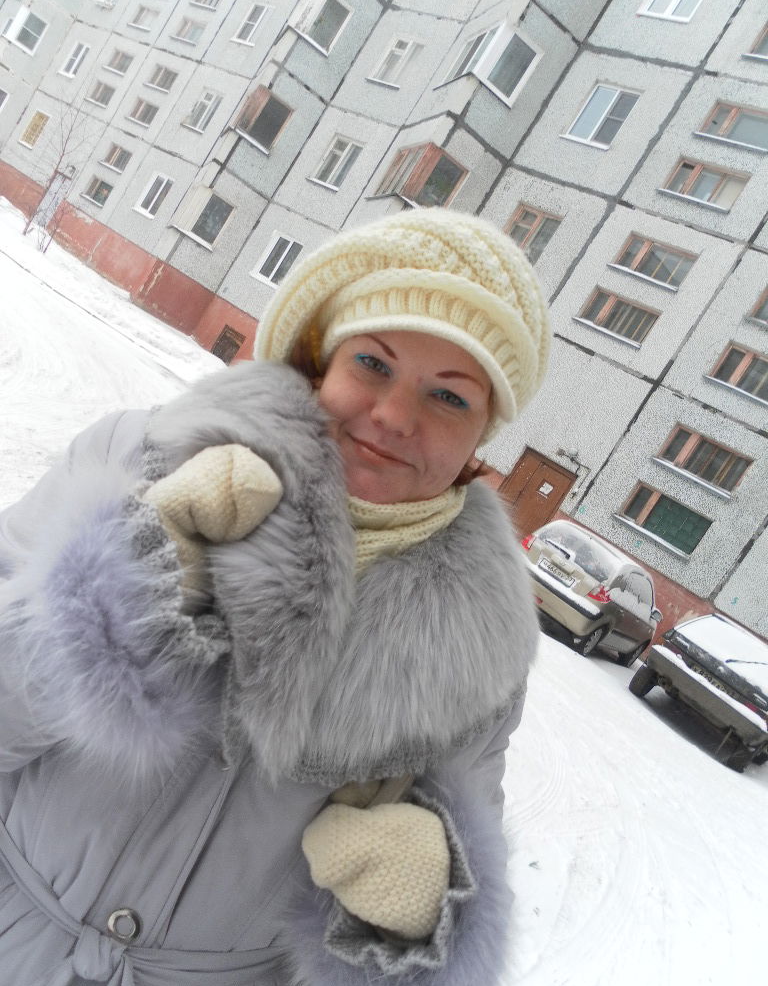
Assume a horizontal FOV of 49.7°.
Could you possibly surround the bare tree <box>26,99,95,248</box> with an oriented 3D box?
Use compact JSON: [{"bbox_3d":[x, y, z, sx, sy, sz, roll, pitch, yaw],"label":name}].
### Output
[{"bbox_3d":[-8.851,-8.812,22.283,1.600,4.000,1.500,29,6,-28],"label":"bare tree"}]

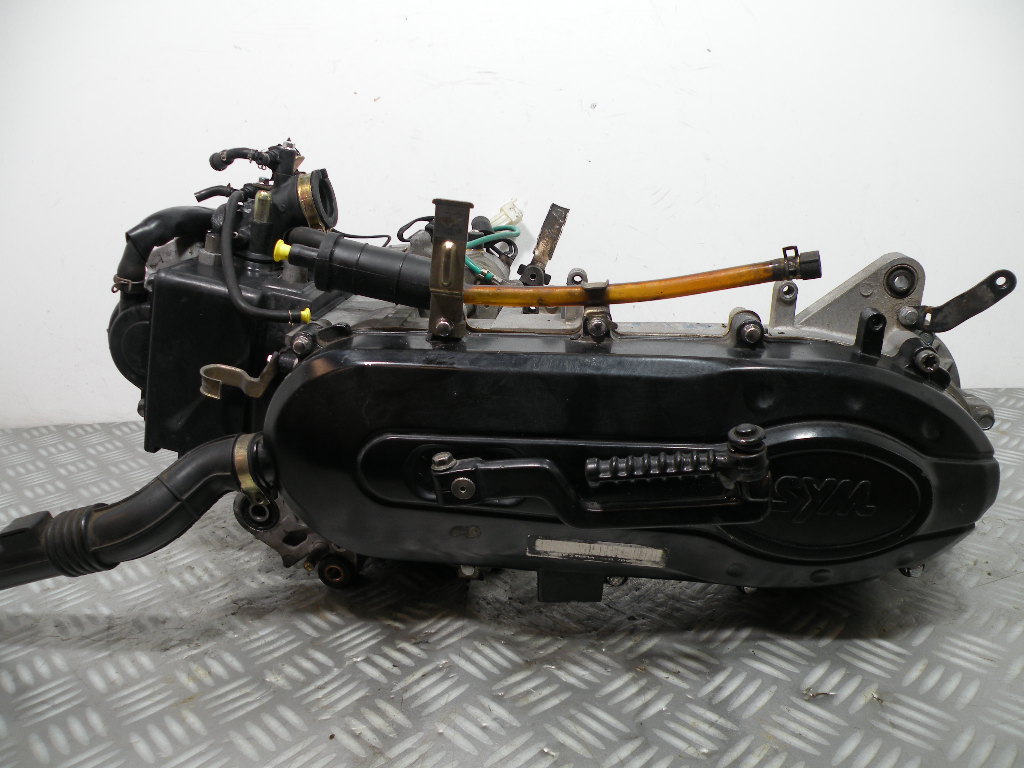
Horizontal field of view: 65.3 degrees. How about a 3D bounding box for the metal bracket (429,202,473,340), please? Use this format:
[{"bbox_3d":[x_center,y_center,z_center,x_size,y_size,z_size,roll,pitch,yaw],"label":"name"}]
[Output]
[{"bbox_3d":[-0.037,-0.069,0.484,0.025,0.086,0.018,2,16,4],"label":"metal bracket"}]

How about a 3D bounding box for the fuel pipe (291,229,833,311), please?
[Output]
[{"bbox_3d":[0.019,-0.072,0.502,0.335,0.046,0.036,0,16,5],"label":"fuel pipe"}]

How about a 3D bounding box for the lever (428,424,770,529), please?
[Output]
[{"bbox_3d":[0.049,0.053,0.469,0.197,0.056,0.036,0,16,5],"label":"lever"}]

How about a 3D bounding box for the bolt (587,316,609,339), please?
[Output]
[{"bbox_3d":[0.052,-0.034,0.486,0.013,0.013,0.009,0,16,5],"label":"bolt"}]

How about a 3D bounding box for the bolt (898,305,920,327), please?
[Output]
[{"bbox_3d":[0.243,-0.041,0.489,0.013,0.013,0.009,0,16,5],"label":"bolt"}]

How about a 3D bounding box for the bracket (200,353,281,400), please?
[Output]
[{"bbox_3d":[-0.182,-0.005,0.535,0.047,0.027,0.028,0,16,5],"label":"bracket"}]

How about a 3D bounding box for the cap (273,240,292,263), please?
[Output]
[{"bbox_3d":[-0.148,-0.086,0.515,0.011,0.013,0.013,8,16,3],"label":"cap"}]

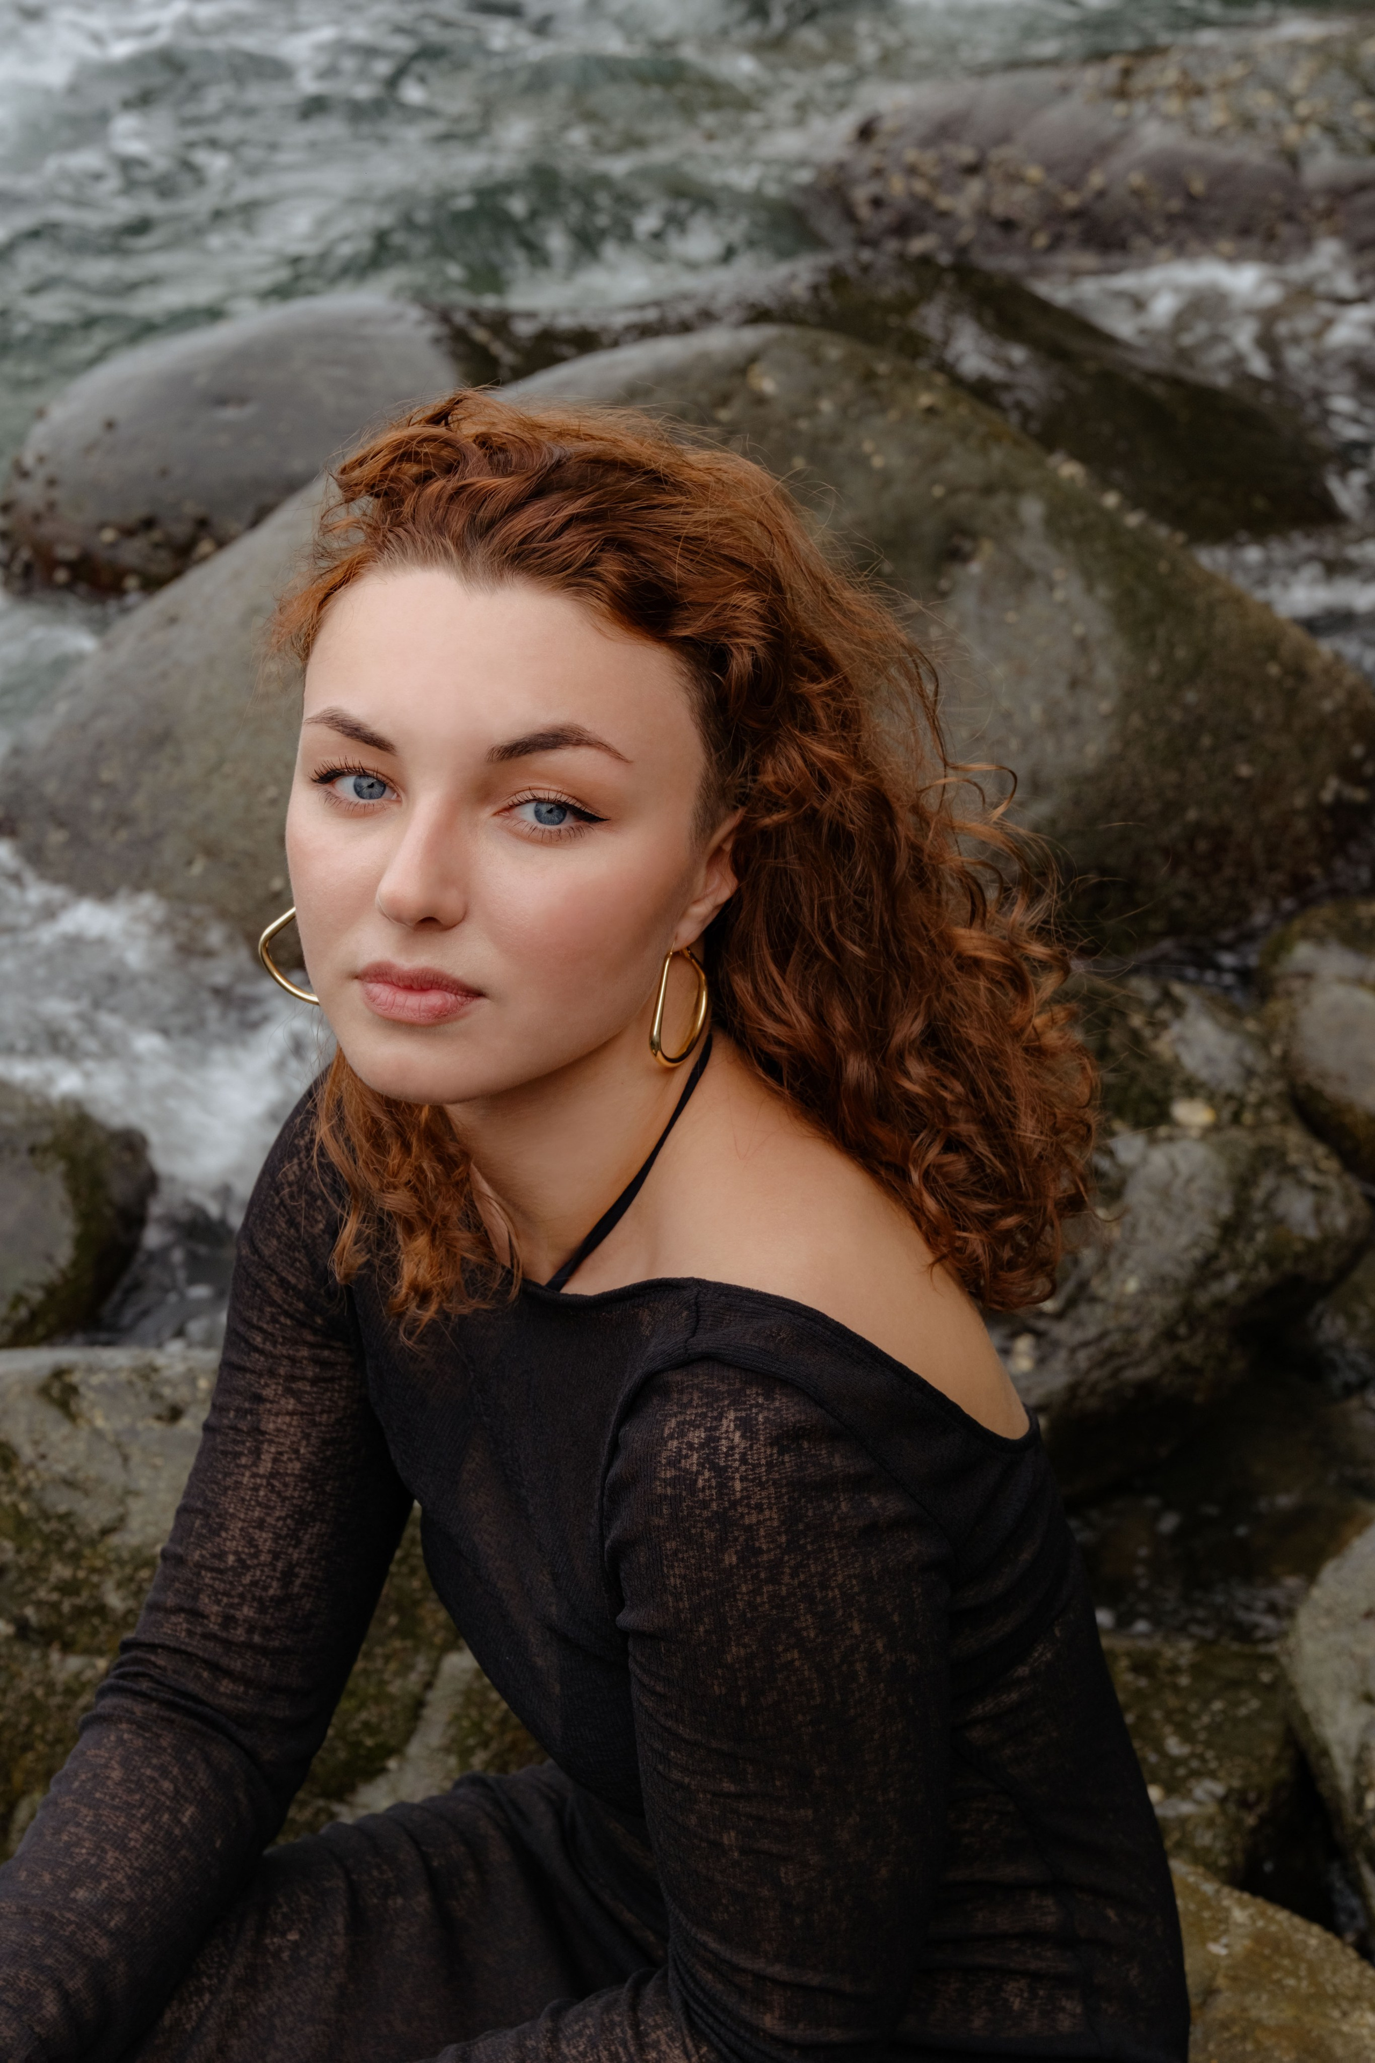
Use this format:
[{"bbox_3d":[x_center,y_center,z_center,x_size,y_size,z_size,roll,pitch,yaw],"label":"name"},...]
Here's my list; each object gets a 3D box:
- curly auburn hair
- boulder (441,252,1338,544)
[{"bbox_3d":[0.002,-0.065,1.430,0.265,0.325,0.260,11,17,24],"label":"curly auburn hair"},{"bbox_3d":[0.245,-0.765,4.800,1.100,0.350,0.650,4,24,9],"label":"boulder"}]

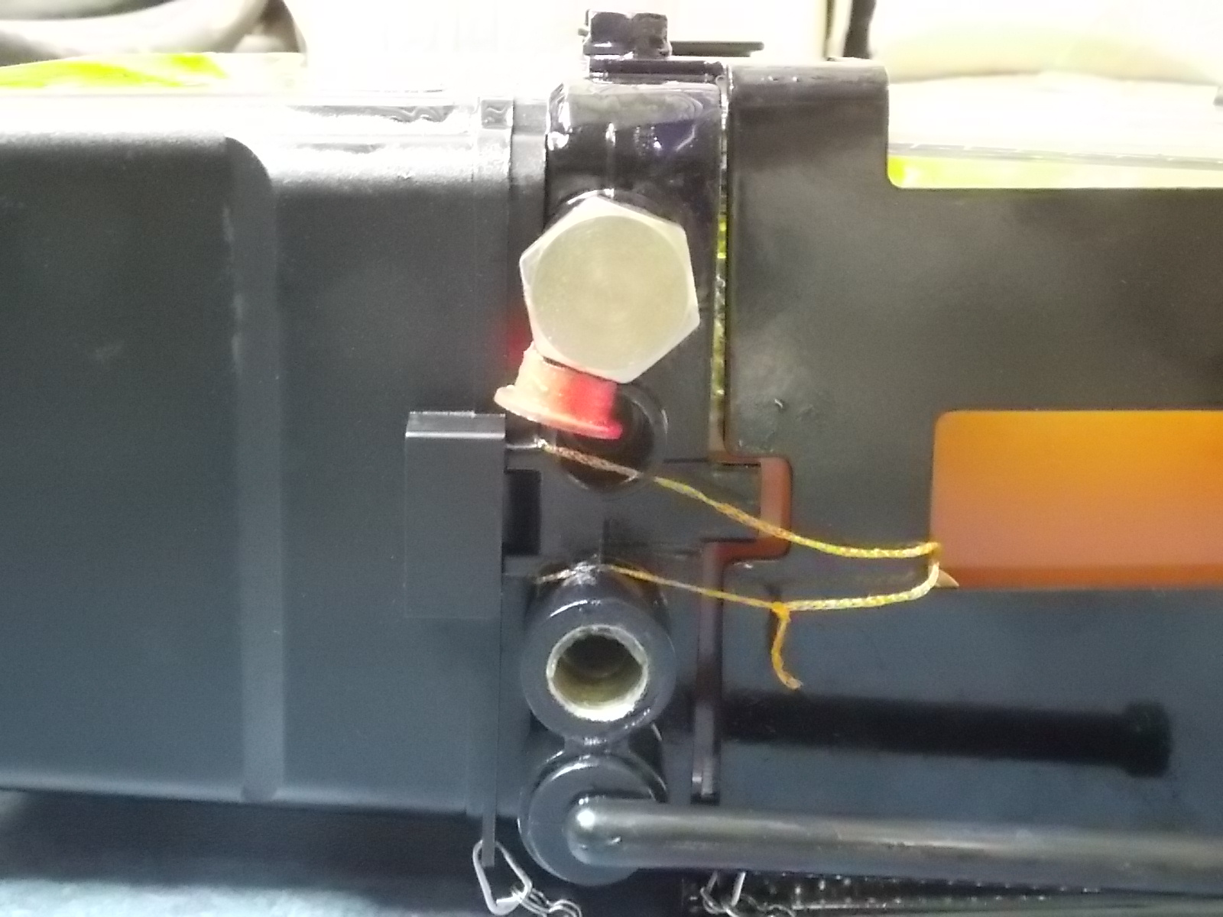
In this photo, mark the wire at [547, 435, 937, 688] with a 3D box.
[{"bbox_3d":[0.028,0.023,0.360,0.090,0.054,0.032,1,7,0],"label":"wire"}]

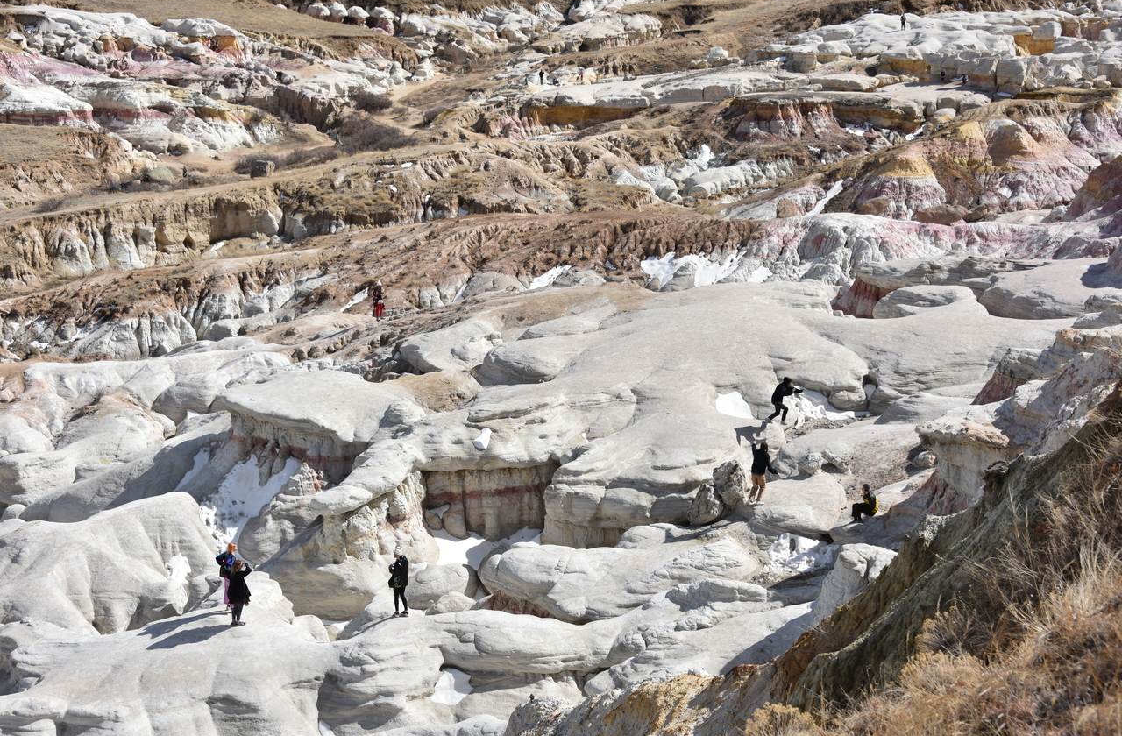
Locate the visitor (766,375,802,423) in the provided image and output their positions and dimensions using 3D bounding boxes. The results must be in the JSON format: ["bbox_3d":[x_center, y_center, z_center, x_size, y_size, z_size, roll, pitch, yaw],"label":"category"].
[{"bbox_3d":[6.915,1.017,54.000,1.080,1.509,0.580,1,13,6],"label":"visitor"}]

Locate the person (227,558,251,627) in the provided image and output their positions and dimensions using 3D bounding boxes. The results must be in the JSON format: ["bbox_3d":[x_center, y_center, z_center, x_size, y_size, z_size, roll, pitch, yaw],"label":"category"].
[{"bbox_3d":[-7.445,5.219,40.400,0.560,1.620,0.500,2,13,8],"label":"person"}]

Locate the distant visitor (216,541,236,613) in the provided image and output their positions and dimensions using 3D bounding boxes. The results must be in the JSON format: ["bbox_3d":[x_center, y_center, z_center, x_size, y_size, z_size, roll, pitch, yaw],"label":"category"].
[{"bbox_3d":[-7.844,4.916,41.000,0.400,1.684,0.500,5,14,21],"label":"distant visitor"}]

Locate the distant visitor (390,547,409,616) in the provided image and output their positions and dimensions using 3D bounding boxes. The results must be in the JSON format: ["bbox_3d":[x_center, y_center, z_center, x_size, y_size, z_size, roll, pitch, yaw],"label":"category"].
[{"bbox_3d":[-3.723,4.950,40.400,0.450,1.714,0.500,-3,13,-11],"label":"distant visitor"}]

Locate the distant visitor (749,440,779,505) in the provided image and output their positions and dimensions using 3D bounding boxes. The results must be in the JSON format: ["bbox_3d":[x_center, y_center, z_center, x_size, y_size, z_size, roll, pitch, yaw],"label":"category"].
[{"bbox_3d":[5.336,2.766,46.000,0.740,1.719,0.500,5,14,22],"label":"distant visitor"}]

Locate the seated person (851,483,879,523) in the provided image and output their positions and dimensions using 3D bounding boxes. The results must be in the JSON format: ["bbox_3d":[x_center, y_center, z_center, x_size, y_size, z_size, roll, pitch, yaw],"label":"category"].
[{"bbox_3d":[8.015,3.567,46.000,0.720,1.091,0.520,-2,13,-8],"label":"seated person"}]

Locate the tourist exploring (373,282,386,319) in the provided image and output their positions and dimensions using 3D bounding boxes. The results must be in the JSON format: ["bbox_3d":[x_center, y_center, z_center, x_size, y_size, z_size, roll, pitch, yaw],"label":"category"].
[{"bbox_3d":[-7.606,-2.804,73.000,0.520,1.678,0.400,-1,13,-6],"label":"tourist exploring"}]

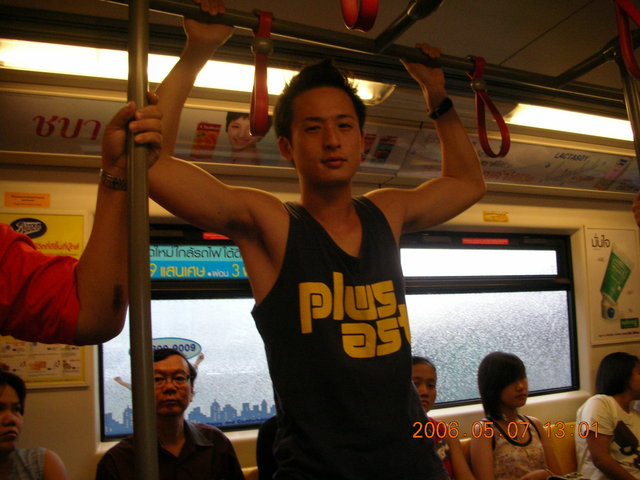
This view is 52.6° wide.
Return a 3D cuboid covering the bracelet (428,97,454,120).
[{"bbox_3d":[0.304,-0.329,1.620,0.058,0.033,0.056,-30,0,-37],"label":"bracelet"}]

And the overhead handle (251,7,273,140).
[{"bbox_3d":[-0.125,-0.368,1.403,0.048,0.285,0.085,5,-13,-18],"label":"overhead handle"}]

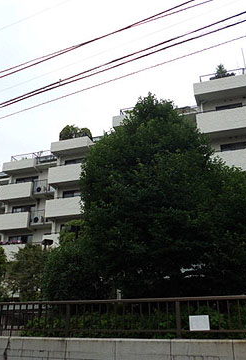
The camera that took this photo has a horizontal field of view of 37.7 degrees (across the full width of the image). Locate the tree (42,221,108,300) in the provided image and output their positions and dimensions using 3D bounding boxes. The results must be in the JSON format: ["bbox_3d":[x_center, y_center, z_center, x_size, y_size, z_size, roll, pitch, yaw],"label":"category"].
[{"bbox_3d":[-1.916,3.822,14.179,2.590,4.653,2.590,0,-24,0],"label":"tree"}]

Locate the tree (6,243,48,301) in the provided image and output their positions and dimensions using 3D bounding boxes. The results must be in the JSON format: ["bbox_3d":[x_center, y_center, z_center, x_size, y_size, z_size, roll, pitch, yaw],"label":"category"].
[{"bbox_3d":[-5.580,6.313,20.734,2.337,5.283,2.337,0,-24,0],"label":"tree"}]

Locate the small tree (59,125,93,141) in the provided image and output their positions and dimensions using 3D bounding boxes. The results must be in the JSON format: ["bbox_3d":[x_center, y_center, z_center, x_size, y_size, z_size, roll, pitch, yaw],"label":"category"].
[{"bbox_3d":[-4.299,-4.188,32.580,2.896,1.950,1.738,0,-24,0],"label":"small tree"}]

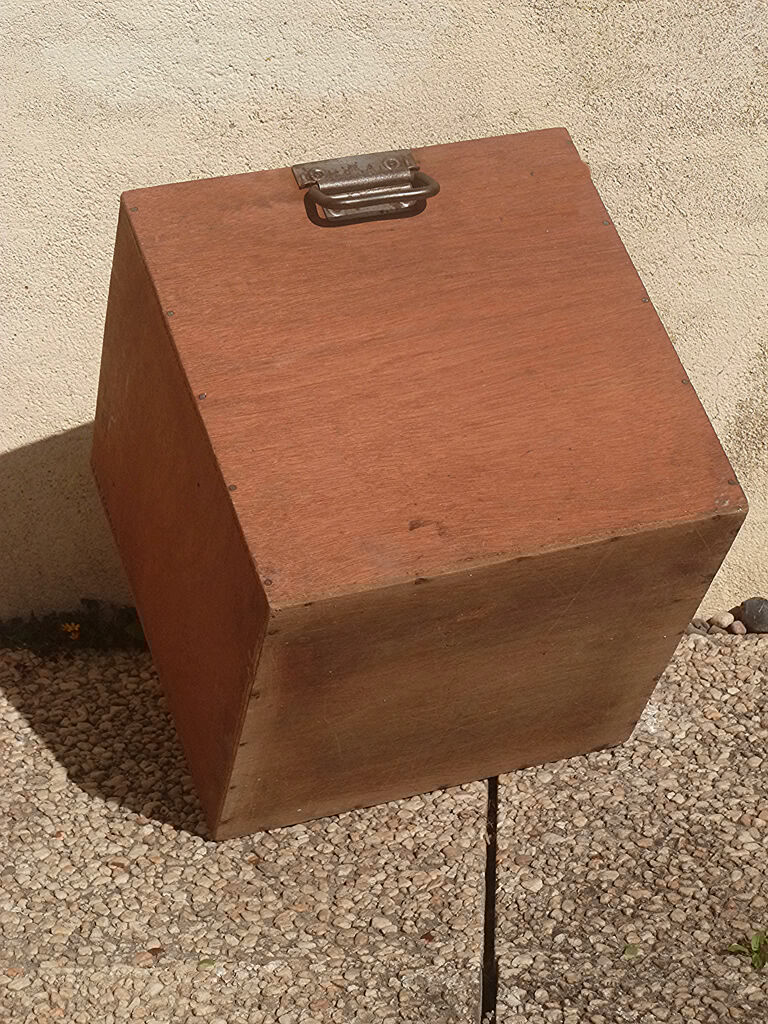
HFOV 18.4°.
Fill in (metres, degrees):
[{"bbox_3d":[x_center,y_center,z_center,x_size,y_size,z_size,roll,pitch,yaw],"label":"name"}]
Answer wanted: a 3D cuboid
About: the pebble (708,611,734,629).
[{"bbox_3d":[0.354,0.113,2.480,0.027,0.018,0.021,-4,21,0],"label":"pebble"}]

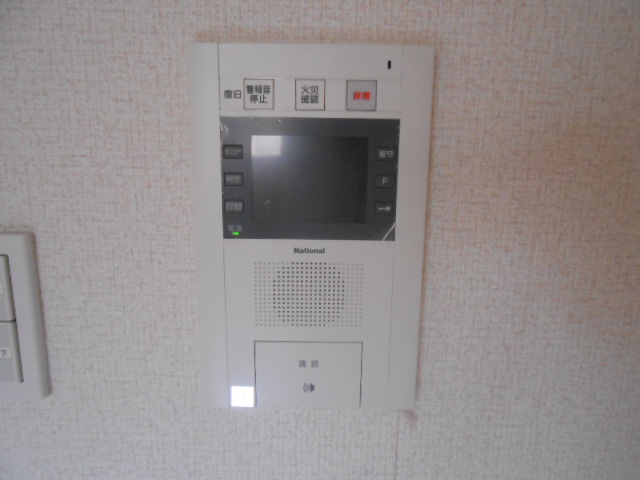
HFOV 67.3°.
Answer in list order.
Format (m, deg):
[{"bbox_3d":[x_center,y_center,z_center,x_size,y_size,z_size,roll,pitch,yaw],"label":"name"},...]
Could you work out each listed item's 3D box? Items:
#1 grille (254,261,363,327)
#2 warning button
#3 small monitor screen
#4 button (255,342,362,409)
[{"bbox_3d":[-0.007,0.036,0.320,0.071,0.044,0.005,1,11,0],"label":"grille"},{"bbox_3d":[0.026,-0.088,0.294,0.018,0.018,0.005,1,11,0],"label":"warning button"},{"bbox_3d":[-0.006,-0.038,0.305,0.072,0.053,0.005,1,11,0],"label":"small monitor screen"},{"bbox_3d":[-0.008,0.092,0.331,0.072,0.048,0.006,1,11,0],"label":"button"}]

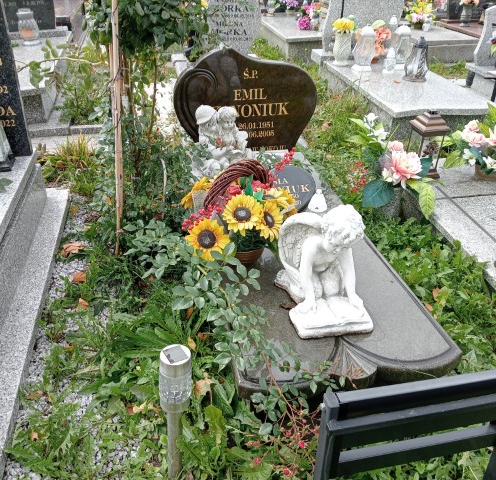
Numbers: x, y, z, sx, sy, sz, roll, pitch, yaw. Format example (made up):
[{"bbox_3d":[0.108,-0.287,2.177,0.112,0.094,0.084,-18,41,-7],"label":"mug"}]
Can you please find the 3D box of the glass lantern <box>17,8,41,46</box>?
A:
[{"bbox_3d":[-2.171,-2.123,5.138,0.200,0.300,0.200,-5,31,-9],"label":"glass lantern"}]

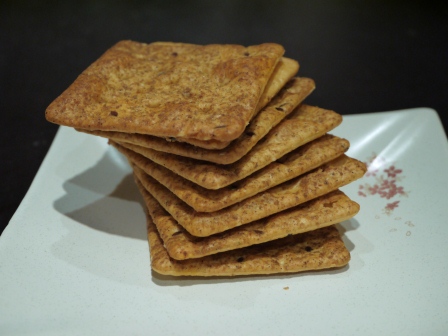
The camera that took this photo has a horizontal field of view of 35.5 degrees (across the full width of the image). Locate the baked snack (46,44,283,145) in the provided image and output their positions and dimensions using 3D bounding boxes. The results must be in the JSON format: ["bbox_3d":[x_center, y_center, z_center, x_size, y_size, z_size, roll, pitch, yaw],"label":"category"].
[{"bbox_3d":[-0.017,-0.027,0.213,0.059,0.005,0.059,6,35,16],"label":"baked snack"}]

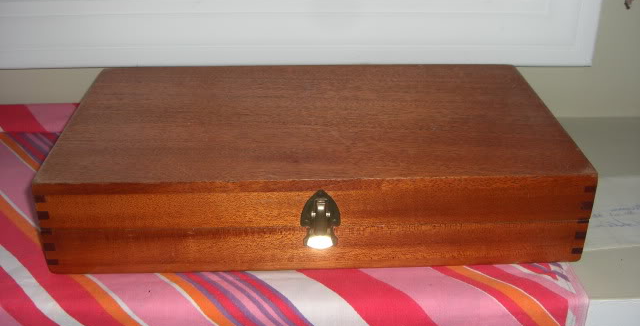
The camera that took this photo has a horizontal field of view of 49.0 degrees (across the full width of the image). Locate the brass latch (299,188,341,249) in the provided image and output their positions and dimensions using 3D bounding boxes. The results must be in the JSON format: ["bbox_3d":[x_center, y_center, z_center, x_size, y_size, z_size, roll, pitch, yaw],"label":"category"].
[{"bbox_3d":[0.001,0.041,0.493,0.029,0.048,0.010,-1,29,-2],"label":"brass latch"}]

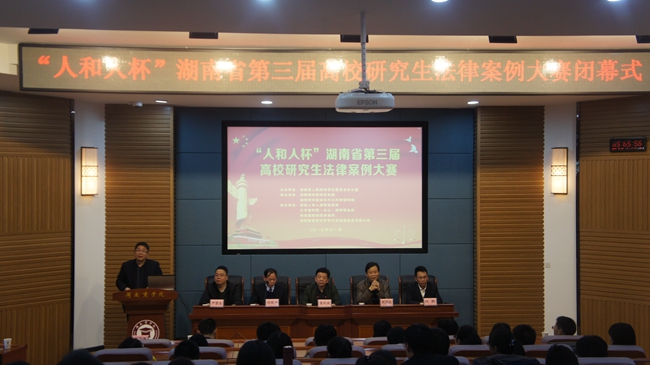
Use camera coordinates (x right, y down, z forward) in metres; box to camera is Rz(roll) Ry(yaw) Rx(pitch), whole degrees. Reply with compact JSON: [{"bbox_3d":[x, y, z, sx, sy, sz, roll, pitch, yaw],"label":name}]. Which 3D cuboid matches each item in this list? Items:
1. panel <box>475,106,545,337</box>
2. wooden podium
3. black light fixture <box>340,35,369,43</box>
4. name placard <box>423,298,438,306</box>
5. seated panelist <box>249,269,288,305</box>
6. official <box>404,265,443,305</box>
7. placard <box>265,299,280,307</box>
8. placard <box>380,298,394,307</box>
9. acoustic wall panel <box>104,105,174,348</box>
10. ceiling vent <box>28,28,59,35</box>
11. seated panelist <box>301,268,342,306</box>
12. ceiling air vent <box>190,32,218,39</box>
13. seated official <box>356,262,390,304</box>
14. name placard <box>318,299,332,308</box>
[{"bbox_3d":[2.810,0.607,12.030,1.030,3.500,0.180,0,0,-2],"label":"panel"},{"bbox_3d":[-2.030,1.780,9.150,0.750,1.160,0.520,0,0,-10],"label":"wooden podium"},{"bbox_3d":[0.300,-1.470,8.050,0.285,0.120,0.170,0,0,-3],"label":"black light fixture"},{"bbox_3d":[1.310,1.480,9.800,0.172,0.100,0.060,0,0,-3],"label":"name placard"},{"bbox_3d":[-0.774,1.835,11.050,0.530,1.250,0.720,0,0,-4],"label":"seated panelist"},{"bbox_3d":[1.378,1.827,11.200,0.540,1.265,0.720,0,0,-4],"label":"official"},{"bbox_3d":[-0.709,1.639,10.750,0.190,0.105,0.060,0,0,-4],"label":"placard"},{"bbox_3d":[0.765,1.480,9.750,0.172,0.100,0.060,0,0,-3],"label":"placard"},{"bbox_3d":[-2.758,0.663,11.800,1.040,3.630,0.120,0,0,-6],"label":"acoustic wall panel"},{"bbox_3d":[-3.020,-1.620,8.500,0.320,0.060,0.280,0,-1,-6],"label":"ceiling vent"},{"bbox_3d":[-0.063,1.834,11.100,0.540,1.252,0.720,0,0,-4],"label":"seated panelist"},{"bbox_3d":[-1.340,-1.620,8.750,0.320,0.060,0.280,0,-1,-6],"label":"ceiling air vent"},{"bbox_3d":[0.683,1.798,11.160,0.500,1.323,0.720,0,0,-4],"label":"seated official"},{"bbox_3d":[0.000,1.473,9.650,0.172,0.100,0.060,0,0,-3],"label":"name placard"}]

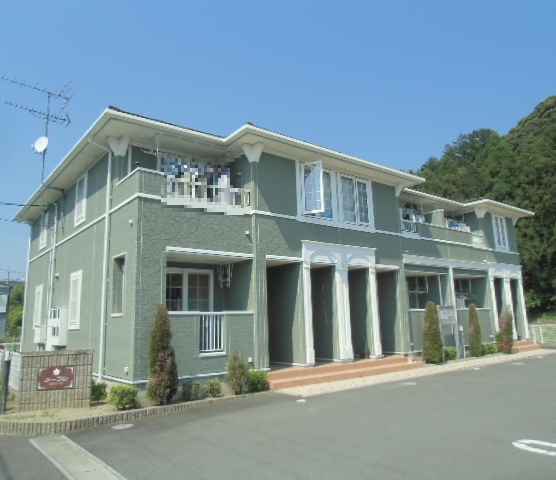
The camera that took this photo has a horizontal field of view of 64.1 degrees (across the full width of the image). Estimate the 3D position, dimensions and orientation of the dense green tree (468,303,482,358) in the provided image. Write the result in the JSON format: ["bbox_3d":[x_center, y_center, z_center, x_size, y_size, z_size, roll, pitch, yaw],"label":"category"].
[{"bbox_3d":[6.890,3.186,15.479,0.408,1.804,0.408,6,-13,-38],"label":"dense green tree"}]

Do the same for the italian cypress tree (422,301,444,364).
[{"bbox_3d":[4.885,2.892,13.941,0.612,1.924,0.612,6,-13,-38],"label":"italian cypress tree"}]

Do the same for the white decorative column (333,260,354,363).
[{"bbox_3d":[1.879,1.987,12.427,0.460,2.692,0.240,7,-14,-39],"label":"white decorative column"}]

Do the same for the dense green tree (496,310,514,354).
[{"bbox_3d":[8.609,3.459,16.792,0.565,1.659,0.565,6,-13,-38],"label":"dense green tree"}]

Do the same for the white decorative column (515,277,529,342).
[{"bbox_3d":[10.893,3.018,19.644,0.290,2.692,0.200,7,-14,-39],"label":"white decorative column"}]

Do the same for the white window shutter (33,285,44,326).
[{"bbox_3d":[-8.543,2.374,15.786,0.090,1.554,1.243,6,-13,-38],"label":"white window shutter"}]

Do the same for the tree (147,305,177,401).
[{"bbox_3d":[-2.156,2.123,8.283,0.550,1.795,0.550,6,-13,-38],"label":"tree"}]

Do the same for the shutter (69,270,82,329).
[{"bbox_3d":[-5.551,1.657,12.074,0.090,1.574,1.101,7,-14,-39],"label":"shutter"}]

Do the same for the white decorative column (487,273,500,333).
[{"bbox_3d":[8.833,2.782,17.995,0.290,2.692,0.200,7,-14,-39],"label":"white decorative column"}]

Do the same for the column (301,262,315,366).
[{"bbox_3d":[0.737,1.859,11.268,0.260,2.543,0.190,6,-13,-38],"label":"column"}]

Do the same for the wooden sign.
[{"bbox_3d":[-3.858,2.408,7.690,0.562,0.382,0.030,0,-10,-10],"label":"wooden sign"}]

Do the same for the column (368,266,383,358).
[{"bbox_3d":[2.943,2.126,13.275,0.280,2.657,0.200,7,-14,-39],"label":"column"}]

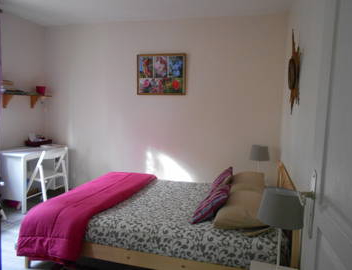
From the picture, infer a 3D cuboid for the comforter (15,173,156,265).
[{"bbox_3d":[-0.750,0.713,2.743,0.695,0.403,1.481,3,6,15],"label":"comforter"}]

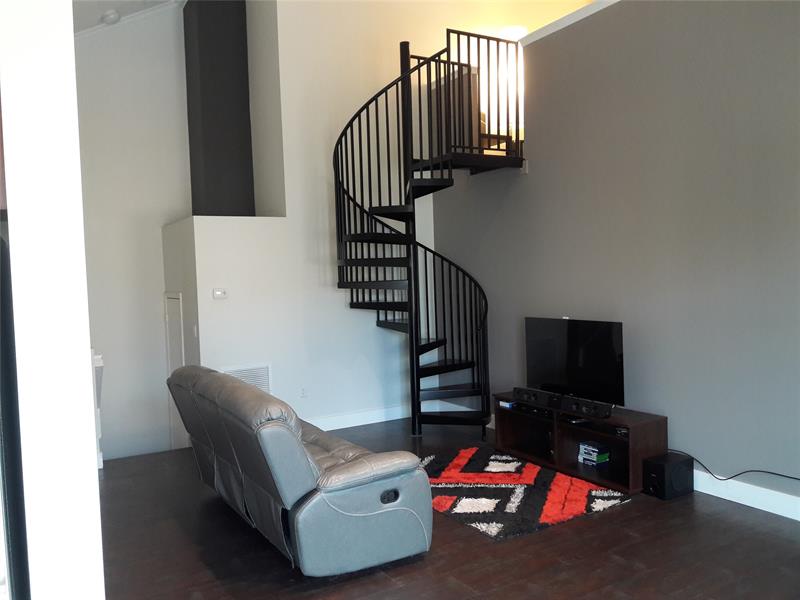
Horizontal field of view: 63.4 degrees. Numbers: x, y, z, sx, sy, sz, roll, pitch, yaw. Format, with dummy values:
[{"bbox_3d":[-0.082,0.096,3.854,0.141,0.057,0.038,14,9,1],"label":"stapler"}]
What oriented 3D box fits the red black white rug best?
[{"bbox_3d":[0.672,1.386,4.947,1.232,0.032,1.779,-3,2,-29],"label":"red black white rug"}]

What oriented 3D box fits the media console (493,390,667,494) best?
[{"bbox_3d":[1.431,1.117,5.353,0.426,0.486,1.549,-3,2,-29],"label":"media console"}]

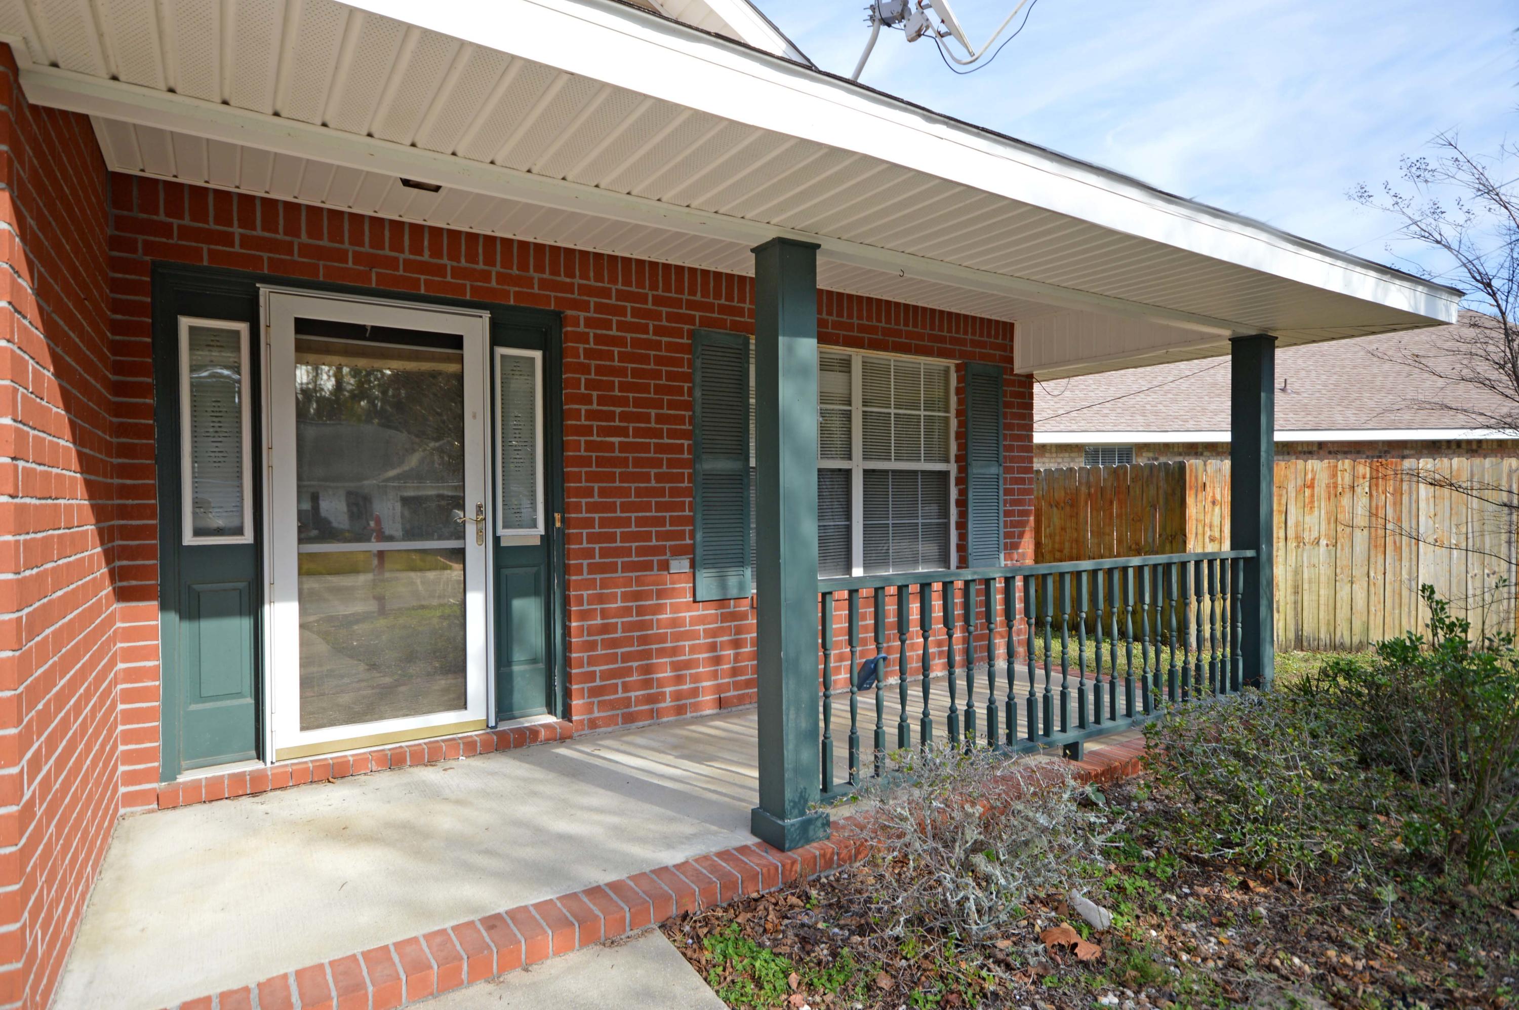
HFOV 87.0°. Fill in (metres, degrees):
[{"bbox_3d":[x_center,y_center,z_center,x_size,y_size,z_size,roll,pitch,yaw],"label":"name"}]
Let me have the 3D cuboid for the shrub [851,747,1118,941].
[{"bbox_3d":[0.740,1.061,2.663,0.800,0.470,0.720,-1,1,-33],"label":"shrub"}]

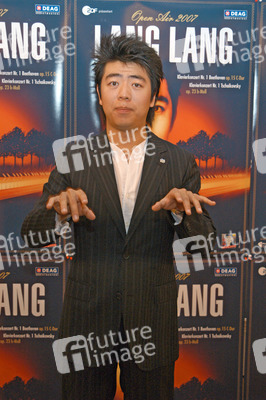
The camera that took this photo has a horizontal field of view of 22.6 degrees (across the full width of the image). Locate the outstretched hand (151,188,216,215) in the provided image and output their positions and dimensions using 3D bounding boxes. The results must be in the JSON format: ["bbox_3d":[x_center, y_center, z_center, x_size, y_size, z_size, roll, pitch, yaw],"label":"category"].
[{"bbox_3d":[0.126,0.005,1.660,0.158,0.072,0.155,0,6,-6],"label":"outstretched hand"}]

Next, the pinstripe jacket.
[{"bbox_3d":[-0.046,0.158,2.000,0.570,0.740,0.420,1,7,0],"label":"pinstripe jacket"}]

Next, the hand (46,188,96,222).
[{"bbox_3d":[-0.153,0.014,1.660,0.122,0.083,0.160,0,6,-6],"label":"hand"}]

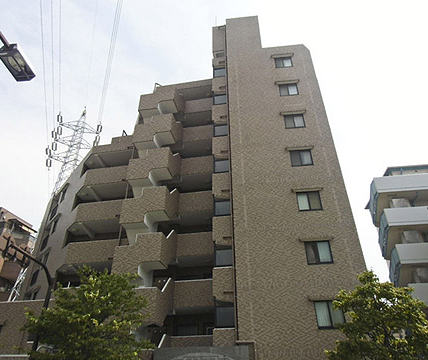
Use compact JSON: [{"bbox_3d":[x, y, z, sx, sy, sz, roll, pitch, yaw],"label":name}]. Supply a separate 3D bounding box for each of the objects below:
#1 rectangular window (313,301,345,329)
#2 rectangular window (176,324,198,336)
[{"bbox_3d":[5.128,5.931,14.627,1.197,1.121,0.150,-5,-33,7],"label":"rectangular window"},{"bbox_3d":[-1.482,8.520,18.391,1.220,0.930,0.150,-5,-33,7],"label":"rectangular window"}]

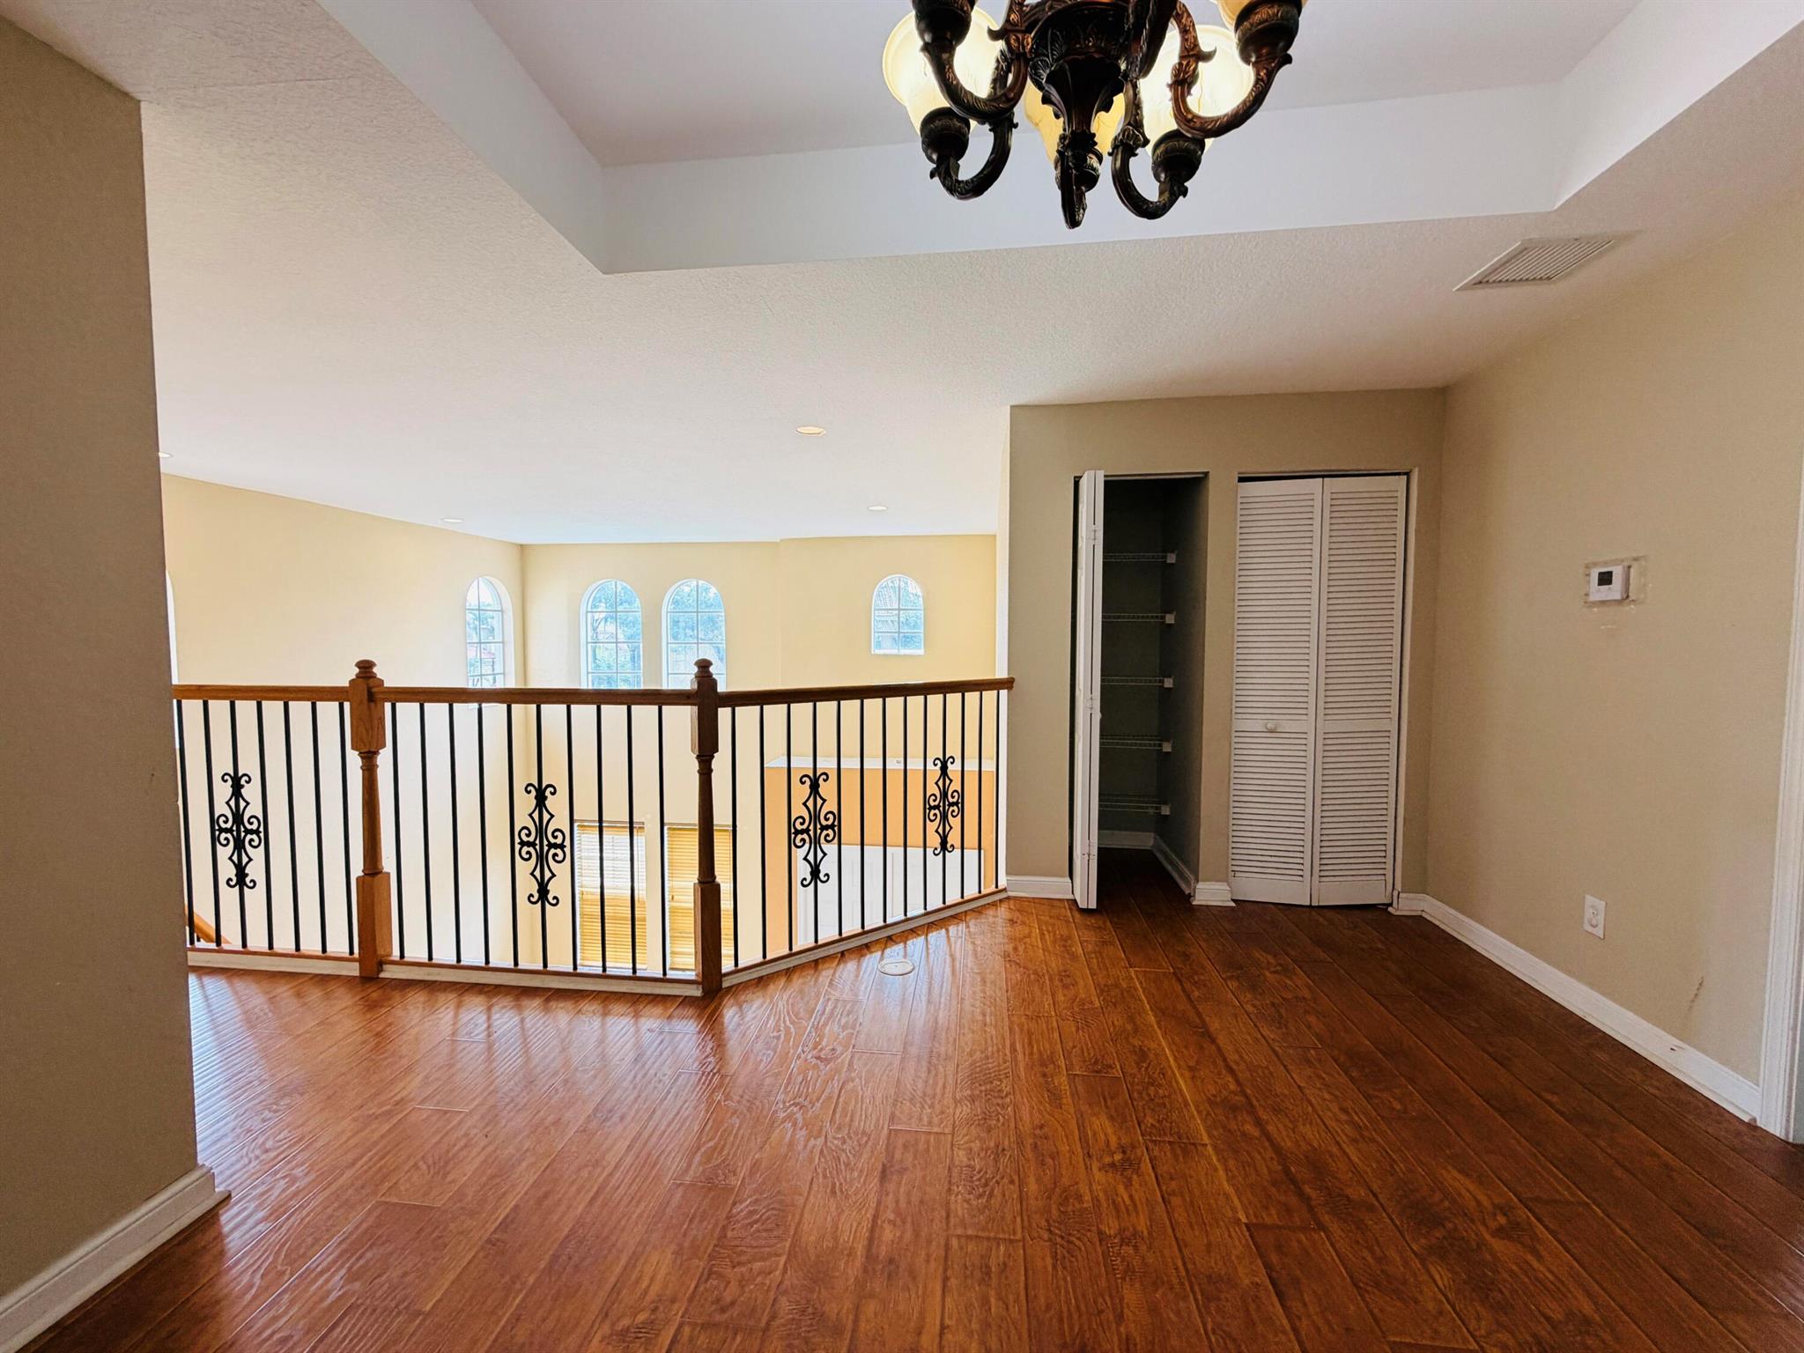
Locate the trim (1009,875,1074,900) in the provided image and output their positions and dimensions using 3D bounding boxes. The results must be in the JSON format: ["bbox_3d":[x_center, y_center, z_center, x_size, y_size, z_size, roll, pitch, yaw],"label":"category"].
[{"bbox_3d":[0.690,1.055,3.650,0.329,0.107,0.022,0,3,7],"label":"trim"}]

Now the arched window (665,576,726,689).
[{"bbox_3d":[-2.436,-0.403,8.654,0.772,1.483,0.130,0,3,7],"label":"arched window"}]

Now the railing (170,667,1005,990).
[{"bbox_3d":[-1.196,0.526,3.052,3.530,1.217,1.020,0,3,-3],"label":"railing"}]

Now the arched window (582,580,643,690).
[{"bbox_3d":[-3.453,-0.411,8.784,0.787,1.484,0.130,0,3,7],"label":"arched window"}]

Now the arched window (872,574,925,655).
[{"bbox_3d":[-0.033,-0.685,8.145,0.584,0.880,0.120,0,3,7],"label":"arched window"}]

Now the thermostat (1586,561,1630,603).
[{"bbox_3d":[2.336,-0.303,2.411,0.028,0.112,0.128,0,3,7],"label":"thermostat"}]

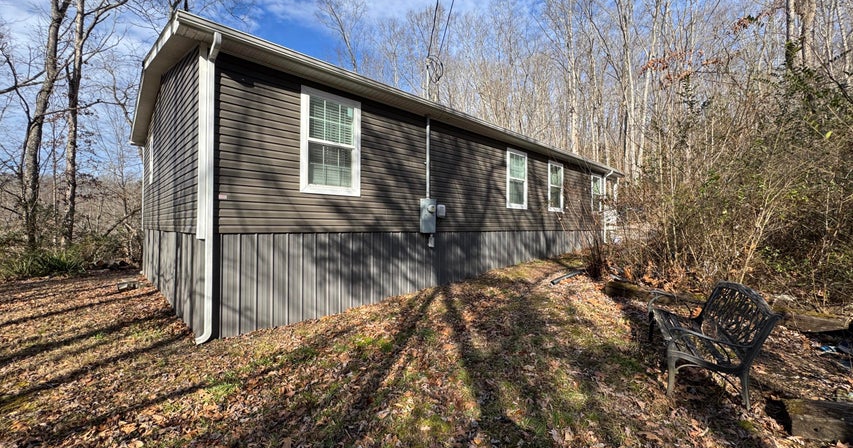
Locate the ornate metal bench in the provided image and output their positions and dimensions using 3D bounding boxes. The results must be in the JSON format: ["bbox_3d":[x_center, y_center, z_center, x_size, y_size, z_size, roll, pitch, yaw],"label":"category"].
[{"bbox_3d":[2.690,1.035,3.420,0.670,0.870,1.310,2,3,27],"label":"ornate metal bench"}]

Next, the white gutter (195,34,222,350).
[{"bbox_3d":[-2.864,-0.444,4.518,0.190,4.050,0.330,1,-1,-43],"label":"white gutter"}]

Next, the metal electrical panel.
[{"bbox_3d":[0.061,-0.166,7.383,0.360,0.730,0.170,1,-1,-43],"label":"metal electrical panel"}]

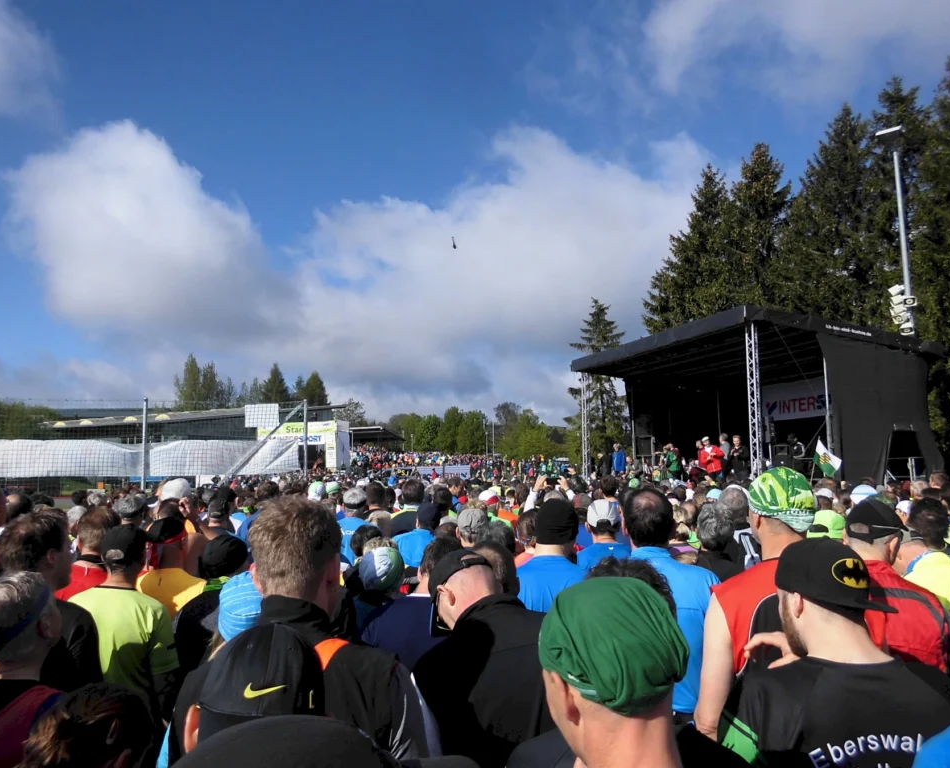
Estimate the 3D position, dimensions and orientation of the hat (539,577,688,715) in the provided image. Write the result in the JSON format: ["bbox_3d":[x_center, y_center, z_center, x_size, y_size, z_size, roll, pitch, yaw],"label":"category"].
[{"bbox_3d":[0.191,0.351,1.060,0.185,0.160,0.235,4,-8,-38],"label":"hat"}]

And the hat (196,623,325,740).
[{"bbox_3d":[-0.320,0.444,1.157,0.190,0.160,0.265,1,-7,-15],"label":"hat"}]

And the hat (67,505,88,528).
[{"bbox_3d":[-3.085,1.034,6.000,0.180,0.140,0.240,-1,-7,3],"label":"hat"}]

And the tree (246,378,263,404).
[{"bbox_3d":[-27.335,5.651,94.956,3.200,12.737,3.200,-1,-6,0],"label":"tree"}]

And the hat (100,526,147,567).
[{"bbox_3d":[-1.458,0.672,3.235,0.180,0.155,0.260,-1,-6,0],"label":"hat"}]

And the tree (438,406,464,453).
[{"bbox_3d":[-3.616,8.018,114.788,4.500,9.341,4.500,-1,-6,0],"label":"tree"}]

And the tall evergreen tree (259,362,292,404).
[{"bbox_3d":[-23.453,4.884,90.152,6.300,14.950,6.300,-1,-6,0],"label":"tall evergreen tree"}]

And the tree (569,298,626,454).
[{"bbox_3d":[7.642,0.664,46.167,4.200,11.790,4.200,-1,-6,0],"label":"tree"}]

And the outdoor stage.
[{"bbox_3d":[8.051,1.482,24.318,6.000,5.660,10.406,1,-6,-17],"label":"outdoor stage"}]

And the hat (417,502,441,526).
[{"bbox_3d":[-0.341,0.975,5.735,0.180,0.155,0.260,0,-6,-6],"label":"hat"}]

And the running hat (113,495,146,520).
[{"bbox_3d":[-2.083,0.747,4.650,0.180,0.140,0.240,-1,-7,4],"label":"running hat"}]

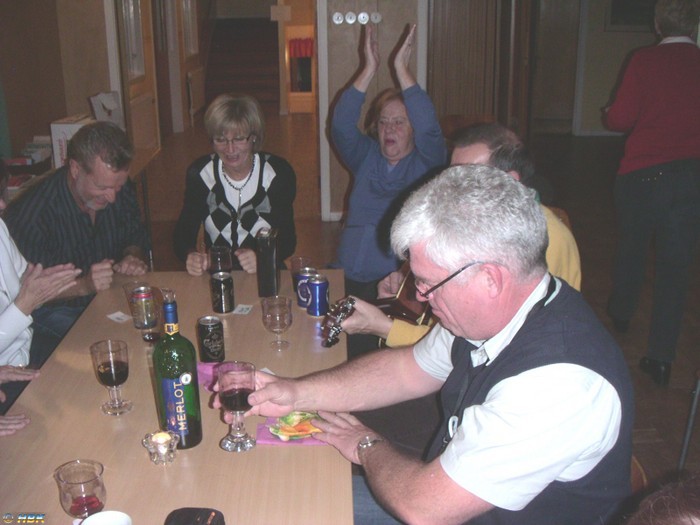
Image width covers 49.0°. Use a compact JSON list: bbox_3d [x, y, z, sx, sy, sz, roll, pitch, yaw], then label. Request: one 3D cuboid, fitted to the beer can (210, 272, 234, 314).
[{"bbox_3d":[-0.387,0.089,2.332,0.066,0.115,0.066,-1,18,0],"label":"beer can"}]

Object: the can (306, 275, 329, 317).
[{"bbox_3d":[-0.097,0.098,2.313,0.066,0.116,0.066,0,18,0],"label":"can"}]

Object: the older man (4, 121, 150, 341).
[{"bbox_3d":[-0.859,0.167,2.602,0.680,1.285,0.540,15,24,39],"label":"older man"}]

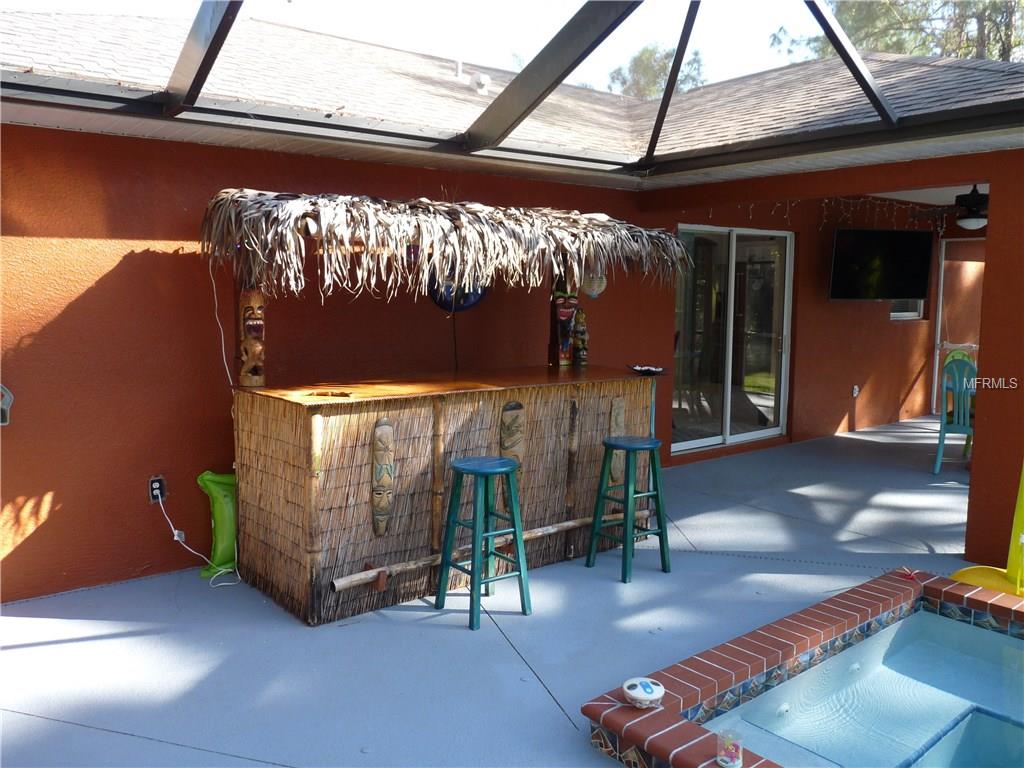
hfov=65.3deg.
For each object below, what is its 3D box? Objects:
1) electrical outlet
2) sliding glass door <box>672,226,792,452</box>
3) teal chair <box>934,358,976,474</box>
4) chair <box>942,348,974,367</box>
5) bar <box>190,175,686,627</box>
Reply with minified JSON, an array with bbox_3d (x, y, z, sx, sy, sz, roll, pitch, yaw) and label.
[{"bbox_3d":[-1.943,0.582,4.386,0.082,0.132,0.030,-5,8,-37],"label":"electrical outlet"},{"bbox_3d":[2.070,-0.424,7.561,1.815,2.042,0.100,-5,8,-37],"label":"sliding glass door"},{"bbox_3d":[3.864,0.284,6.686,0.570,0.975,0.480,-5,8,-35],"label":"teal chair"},{"bbox_3d":[4.223,0.177,7.603,0.500,0.975,0.570,4,8,32],"label":"chair"},{"bbox_3d":[-0.243,-0.009,4.570,2.565,2.063,1.174,-5,8,-35],"label":"bar"}]

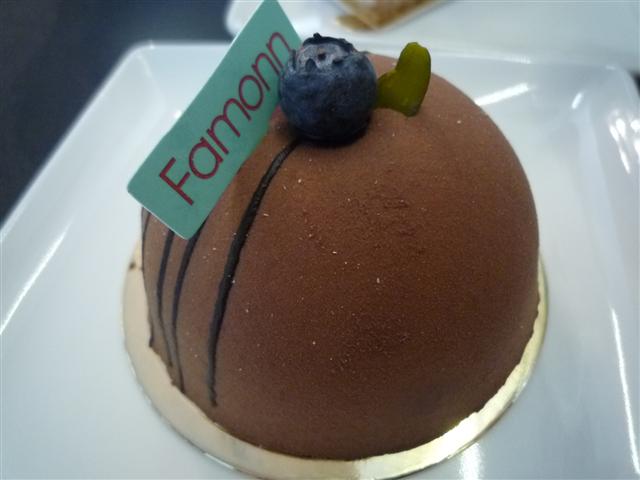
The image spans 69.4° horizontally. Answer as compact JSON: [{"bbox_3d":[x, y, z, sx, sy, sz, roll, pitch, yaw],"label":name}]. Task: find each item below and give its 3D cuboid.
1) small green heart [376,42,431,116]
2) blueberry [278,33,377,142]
[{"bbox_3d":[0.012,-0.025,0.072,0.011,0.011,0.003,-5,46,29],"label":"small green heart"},{"bbox_3d":[0.001,-0.022,0.068,0.014,0.014,0.014,-4,49,0],"label":"blueberry"}]

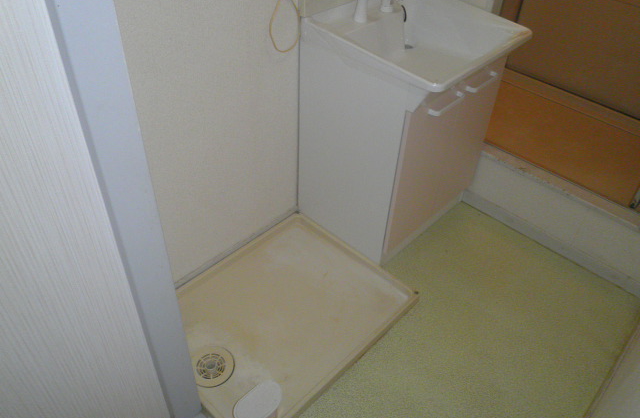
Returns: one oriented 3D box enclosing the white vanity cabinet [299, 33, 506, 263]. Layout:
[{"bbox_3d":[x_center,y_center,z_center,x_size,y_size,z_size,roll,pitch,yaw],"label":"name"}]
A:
[{"bbox_3d":[0.306,-0.291,1.926,0.480,0.770,0.600,33,49,31],"label":"white vanity cabinet"}]

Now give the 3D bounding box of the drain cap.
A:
[{"bbox_3d":[-0.342,0.507,1.533,0.140,0.020,0.140,2,41,-1],"label":"drain cap"}]

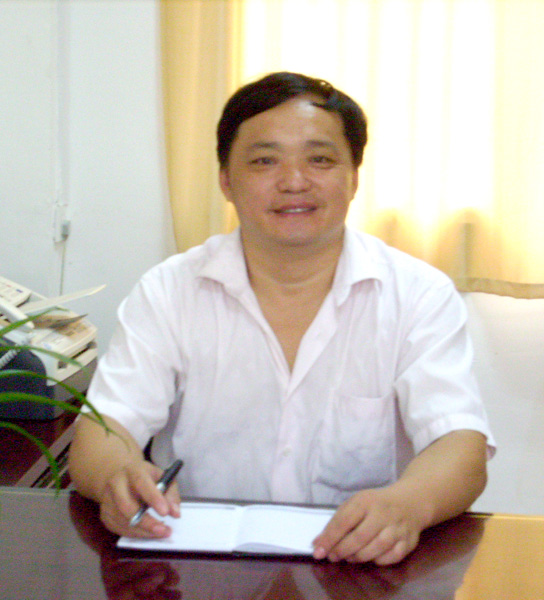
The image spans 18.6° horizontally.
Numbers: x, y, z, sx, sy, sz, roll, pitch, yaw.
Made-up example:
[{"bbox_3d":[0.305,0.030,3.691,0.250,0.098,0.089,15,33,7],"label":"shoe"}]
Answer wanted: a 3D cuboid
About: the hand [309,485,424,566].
[{"bbox_3d":[0.112,0.264,1.935,0.092,0.075,0.148,8,11,40],"label":"hand"}]

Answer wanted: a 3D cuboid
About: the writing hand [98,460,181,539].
[{"bbox_3d":[-0.161,0.243,2.015,0.085,0.088,0.125,-5,10,-33],"label":"writing hand"}]

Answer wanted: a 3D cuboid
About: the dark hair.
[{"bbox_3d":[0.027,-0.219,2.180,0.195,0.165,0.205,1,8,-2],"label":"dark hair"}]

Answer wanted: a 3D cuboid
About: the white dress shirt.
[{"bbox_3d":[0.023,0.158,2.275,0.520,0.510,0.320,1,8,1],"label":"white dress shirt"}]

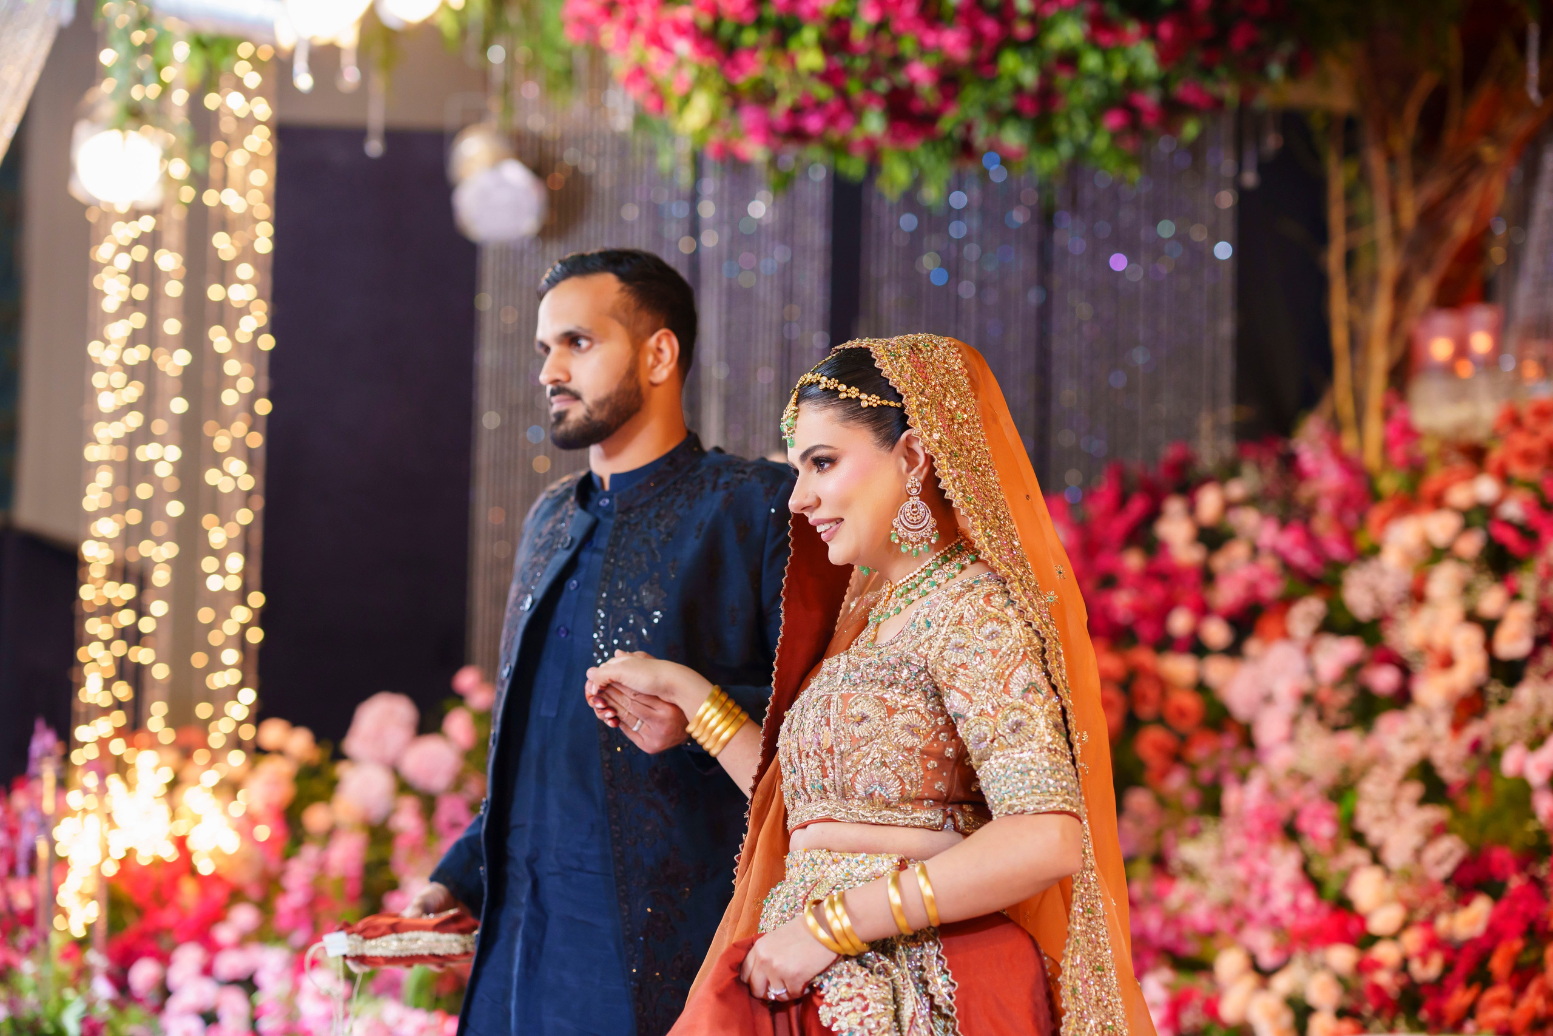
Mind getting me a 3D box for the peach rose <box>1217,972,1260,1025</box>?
[{"bbox_3d":[0.695,0.722,5.500,0.062,0.076,0.062,0,-3,21],"label":"peach rose"}]

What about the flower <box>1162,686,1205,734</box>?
[{"bbox_3d":[0.660,0.311,5.950,0.067,0.075,0.064,1,-3,12],"label":"flower"}]

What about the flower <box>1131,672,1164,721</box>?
[{"bbox_3d":[0.628,0.302,6.200,0.055,0.082,0.055,1,-5,0],"label":"flower"}]

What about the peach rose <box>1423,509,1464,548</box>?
[{"bbox_3d":[1.046,0.016,5.750,0.063,0.059,0.055,0,-3,16],"label":"peach rose"}]

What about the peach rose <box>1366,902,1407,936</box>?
[{"bbox_3d":[0.925,0.607,5.550,0.061,0.050,0.049,1,-3,4],"label":"peach rose"}]

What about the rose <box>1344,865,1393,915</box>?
[{"bbox_3d":[0.928,0.583,5.750,0.078,0.080,0.070,0,-6,15],"label":"rose"}]

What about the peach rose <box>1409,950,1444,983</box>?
[{"bbox_3d":[0.975,0.671,5.500,0.053,0.051,0.046,-1,-7,15],"label":"peach rose"}]

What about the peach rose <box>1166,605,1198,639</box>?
[{"bbox_3d":[0.662,0.171,6.000,0.050,0.052,0.045,0,-3,17],"label":"peach rose"}]

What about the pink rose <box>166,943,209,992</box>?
[{"bbox_3d":[-0.988,0.752,6.150,0.073,0.083,0.066,1,-5,0],"label":"pink rose"}]

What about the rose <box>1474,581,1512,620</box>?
[{"bbox_3d":[1.169,0.135,5.980,0.059,0.061,0.053,0,-6,15],"label":"rose"}]

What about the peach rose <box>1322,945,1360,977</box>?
[{"bbox_3d":[0.855,0.670,5.550,0.053,0.048,0.045,0,-3,14],"label":"peach rose"}]

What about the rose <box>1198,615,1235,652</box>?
[{"bbox_3d":[0.697,0.183,5.800,0.058,0.056,0.050,-1,-7,12],"label":"rose"}]

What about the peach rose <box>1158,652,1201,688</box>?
[{"bbox_3d":[0.637,0.240,5.800,0.065,0.054,0.052,-1,-7,12],"label":"peach rose"}]

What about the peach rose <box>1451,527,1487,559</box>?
[{"bbox_3d":[1.096,0.039,5.800,0.054,0.048,0.045,-1,-7,16],"label":"peach rose"}]

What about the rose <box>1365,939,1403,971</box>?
[{"bbox_3d":[0.911,0.656,5.500,0.057,0.051,0.047,-1,-7,15],"label":"rose"}]

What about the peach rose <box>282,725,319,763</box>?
[{"bbox_3d":[-0.747,0.355,5.750,0.055,0.059,0.050,2,-7,-10],"label":"peach rose"}]

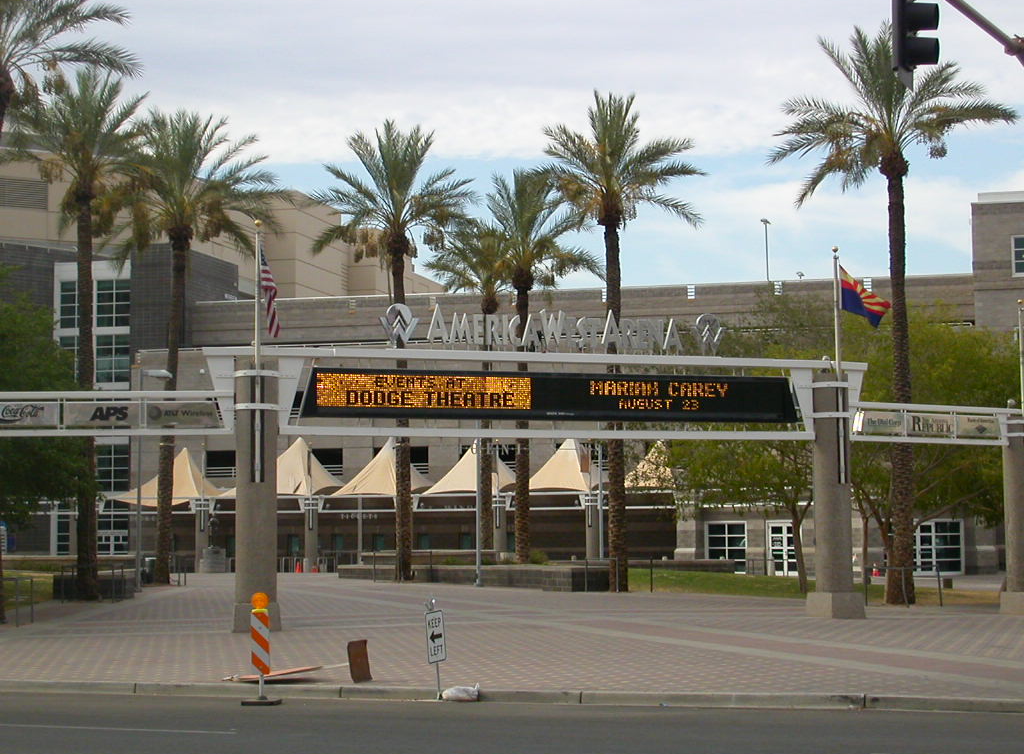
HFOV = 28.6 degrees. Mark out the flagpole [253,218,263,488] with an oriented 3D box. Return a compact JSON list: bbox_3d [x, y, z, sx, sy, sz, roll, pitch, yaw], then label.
[{"bbox_3d":[-4.919,-0.498,38.883,0.130,5.111,0.130,-1,-5,0],"label":"flagpole"}]

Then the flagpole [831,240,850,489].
[{"bbox_3d":[7.058,-0.272,43.284,0.130,5.124,0.130,-1,-5,0],"label":"flagpole"}]

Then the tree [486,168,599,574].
[{"bbox_3d":[1.031,-0.402,67.985,4.200,13.357,4.200,0,-4,0],"label":"tree"}]

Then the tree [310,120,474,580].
[{"bbox_3d":[-3.992,-0.966,67.205,5.400,15.452,5.400,-1,-5,0],"label":"tree"}]

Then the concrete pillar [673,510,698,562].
[{"bbox_3d":[8.726,7.943,101.172,1.100,3.761,0.950,-2,-5,17],"label":"concrete pillar"}]

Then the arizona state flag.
[{"bbox_3d":[7.596,-1.735,43.350,1.150,1.336,0.350,0,-5,-6],"label":"arizona state flag"}]

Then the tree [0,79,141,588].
[{"bbox_3d":[-11.706,-1.253,53.821,4.100,14.362,4.100,0,-4,0],"label":"tree"}]

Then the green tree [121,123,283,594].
[{"bbox_3d":[-10.077,-1.063,65.709,5.300,15.537,5.300,-1,-5,0],"label":"green tree"}]

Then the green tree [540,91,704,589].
[{"bbox_3d":[3.066,-1.041,55.806,4.600,13.940,4.600,0,-4,0],"label":"green tree"}]

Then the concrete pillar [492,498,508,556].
[{"bbox_3d":[-0.596,8.114,104.169,0.660,3.692,0.660,-1,-5,0],"label":"concrete pillar"}]

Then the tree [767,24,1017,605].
[{"bbox_3d":[8.947,-1.548,47.299,5.800,13.741,5.800,0,-4,0],"label":"tree"}]

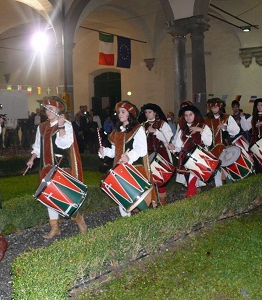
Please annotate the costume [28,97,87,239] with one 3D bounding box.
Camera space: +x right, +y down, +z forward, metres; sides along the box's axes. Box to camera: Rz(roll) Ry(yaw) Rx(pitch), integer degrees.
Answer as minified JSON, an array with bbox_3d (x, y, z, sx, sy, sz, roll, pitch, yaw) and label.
[{"bbox_3d":[-0.918,0.215,5.097,0.620,1.755,0.520,2,5,42],"label":"costume"}]

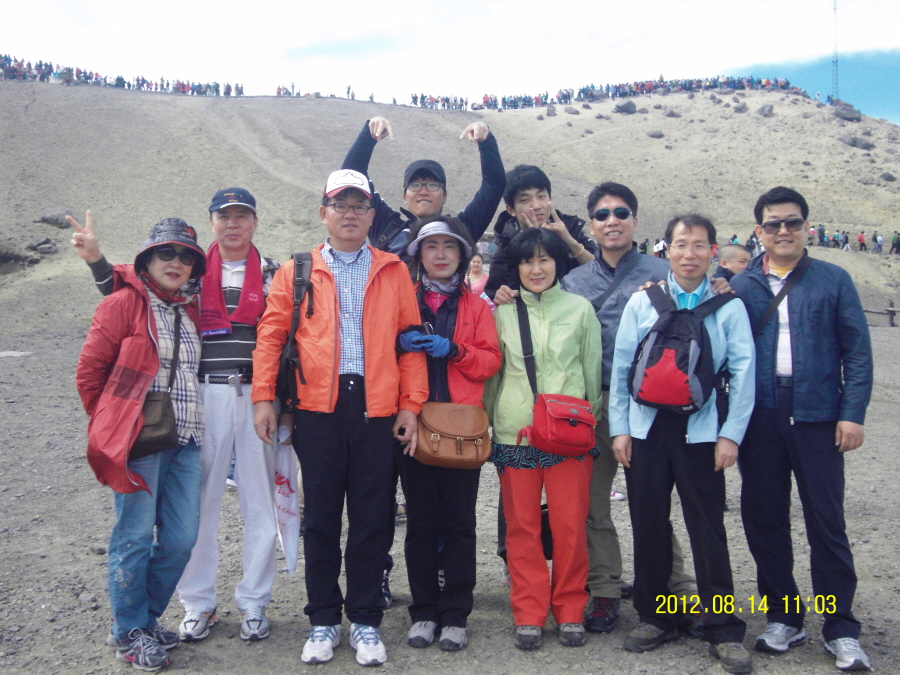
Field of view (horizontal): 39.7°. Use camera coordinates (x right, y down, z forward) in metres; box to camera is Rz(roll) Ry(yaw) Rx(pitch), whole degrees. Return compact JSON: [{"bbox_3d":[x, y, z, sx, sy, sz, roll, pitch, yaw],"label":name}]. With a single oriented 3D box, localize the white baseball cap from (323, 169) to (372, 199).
[{"bbox_3d":[-0.366,-0.551,4.480,0.178,0.120,0.265,-1,4,-6],"label":"white baseball cap"}]

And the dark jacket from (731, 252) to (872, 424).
[{"bbox_3d":[1.253,-0.004,4.540,0.530,0.635,0.320,0,2,13],"label":"dark jacket"}]

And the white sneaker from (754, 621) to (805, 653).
[{"bbox_3d":[1.218,1.087,4.600,0.108,0.115,0.285,2,3,42],"label":"white sneaker"}]

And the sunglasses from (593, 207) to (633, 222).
[{"bbox_3d":[0.631,-0.476,4.830,0.146,0.048,0.140,-4,3,9],"label":"sunglasses"}]

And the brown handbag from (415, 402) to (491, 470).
[{"bbox_3d":[0.009,0.352,4.460,0.275,0.225,0.120,4,-5,-12],"label":"brown handbag"}]

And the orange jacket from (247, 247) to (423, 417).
[{"bbox_3d":[-0.404,-0.026,4.560,0.620,0.610,0.310,-1,4,-5],"label":"orange jacket"}]

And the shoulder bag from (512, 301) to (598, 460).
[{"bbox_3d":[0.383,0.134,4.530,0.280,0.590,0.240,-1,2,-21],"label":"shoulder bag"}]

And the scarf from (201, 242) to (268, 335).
[{"bbox_3d":[-0.822,-0.184,4.730,0.250,0.355,0.200,-1,2,-6],"label":"scarf"}]

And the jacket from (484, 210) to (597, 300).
[{"bbox_3d":[0.377,-0.149,5.030,0.500,0.740,0.380,0,2,-1],"label":"jacket"}]

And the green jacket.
[{"bbox_3d":[0.358,0.100,4.780,0.460,0.600,0.280,0,4,3],"label":"green jacket"}]

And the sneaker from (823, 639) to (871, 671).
[{"bbox_3d":[1.446,1.113,4.540,0.112,0.115,0.295,-1,4,-1],"label":"sneaker"}]

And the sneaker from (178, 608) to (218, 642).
[{"bbox_3d":[-0.972,1.086,4.840,0.108,0.110,0.285,0,4,5],"label":"sneaker"}]

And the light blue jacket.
[{"bbox_3d":[0.837,0.072,4.490,0.525,0.615,0.320,0,2,12],"label":"light blue jacket"}]

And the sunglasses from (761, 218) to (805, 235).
[{"bbox_3d":[1.201,-0.398,4.500,0.152,0.050,0.140,1,3,12],"label":"sunglasses"}]

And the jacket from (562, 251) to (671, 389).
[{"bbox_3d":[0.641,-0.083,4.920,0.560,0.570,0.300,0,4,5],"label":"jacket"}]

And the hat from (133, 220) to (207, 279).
[{"bbox_3d":[-1.035,-0.330,4.620,0.255,0.170,0.270,8,-2,-21],"label":"hat"}]

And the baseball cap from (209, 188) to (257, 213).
[{"bbox_3d":[-0.831,-0.518,4.770,0.178,0.115,0.265,-1,4,-7],"label":"baseball cap"}]

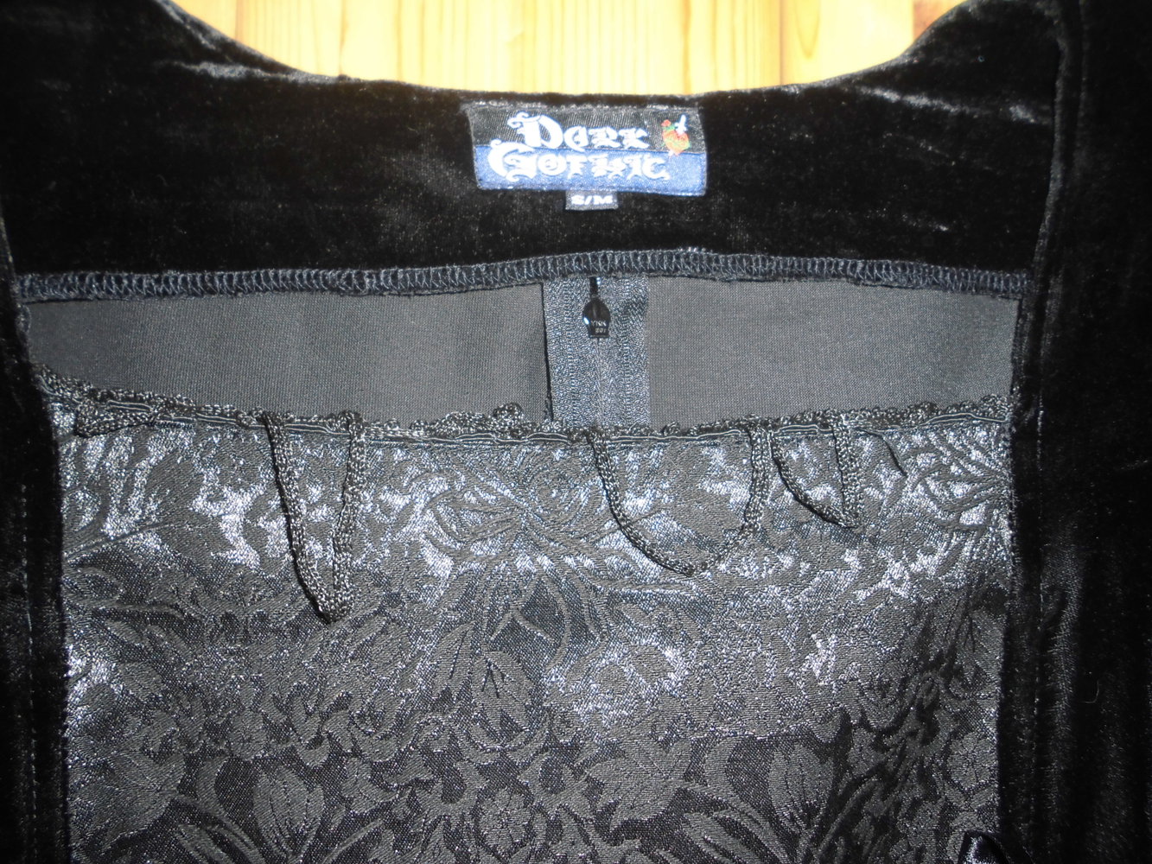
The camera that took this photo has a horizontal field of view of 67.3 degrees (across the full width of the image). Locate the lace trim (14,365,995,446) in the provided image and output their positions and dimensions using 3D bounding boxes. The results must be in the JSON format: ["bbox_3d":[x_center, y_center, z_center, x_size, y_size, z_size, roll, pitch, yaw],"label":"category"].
[{"bbox_3d":[-0.014,-0.007,0.220,0.249,0.009,0.021,0,84,0],"label":"lace trim"}]

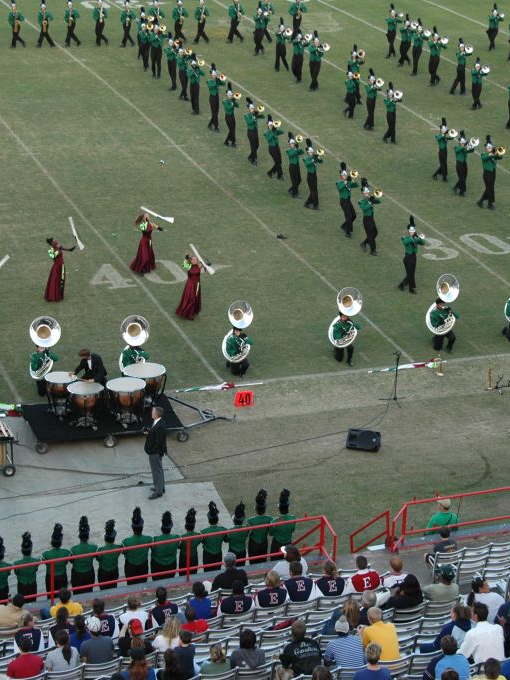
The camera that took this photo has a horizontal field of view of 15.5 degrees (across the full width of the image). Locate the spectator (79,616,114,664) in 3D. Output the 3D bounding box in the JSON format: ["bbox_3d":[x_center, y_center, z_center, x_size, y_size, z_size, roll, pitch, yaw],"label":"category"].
[{"bbox_3d":[-2.299,4.343,25.682,0.520,1.360,0.760,-7,23,-22],"label":"spectator"}]

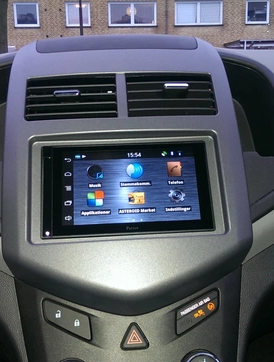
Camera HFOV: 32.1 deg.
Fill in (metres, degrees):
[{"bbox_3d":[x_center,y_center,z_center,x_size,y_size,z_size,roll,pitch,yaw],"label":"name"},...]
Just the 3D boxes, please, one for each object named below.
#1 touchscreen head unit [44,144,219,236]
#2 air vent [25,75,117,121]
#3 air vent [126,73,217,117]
[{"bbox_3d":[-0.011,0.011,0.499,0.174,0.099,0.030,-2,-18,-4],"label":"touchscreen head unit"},{"bbox_3d":[-0.071,-0.087,0.527,0.099,0.055,0.030,-2,-23,-4],"label":"air vent"},{"bbox_3d":[0.037,-0.092,0.534,0.098,0.056,0.030,-2,-23,-4],"label":"air vent"}]

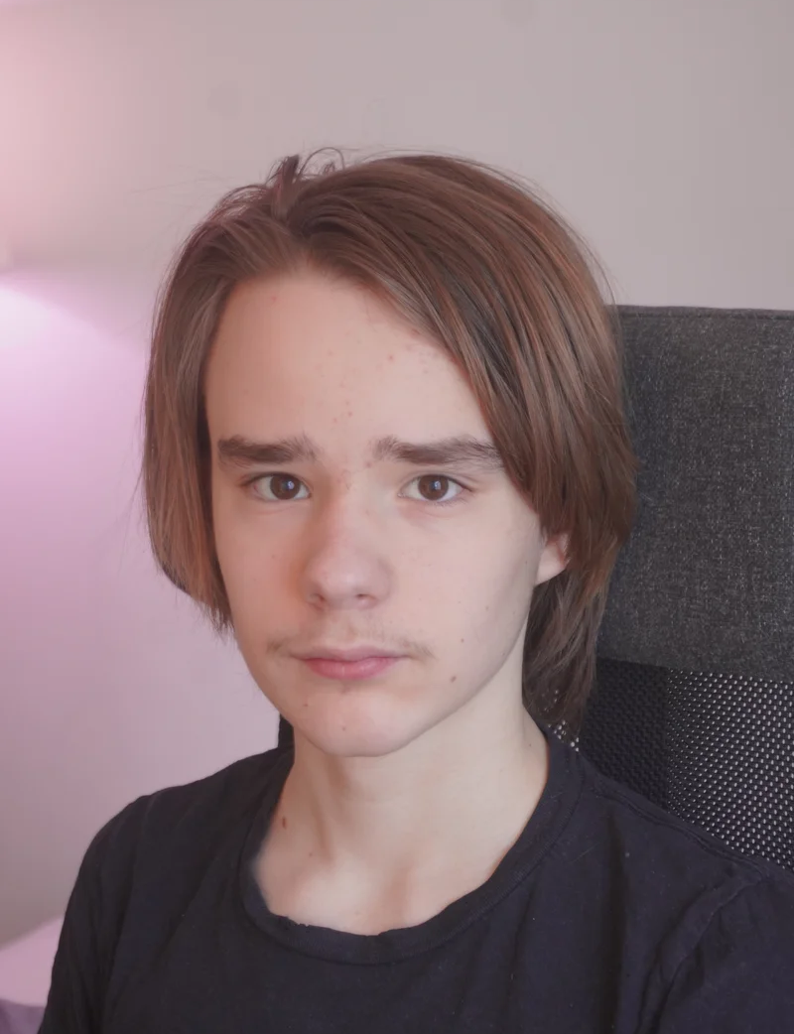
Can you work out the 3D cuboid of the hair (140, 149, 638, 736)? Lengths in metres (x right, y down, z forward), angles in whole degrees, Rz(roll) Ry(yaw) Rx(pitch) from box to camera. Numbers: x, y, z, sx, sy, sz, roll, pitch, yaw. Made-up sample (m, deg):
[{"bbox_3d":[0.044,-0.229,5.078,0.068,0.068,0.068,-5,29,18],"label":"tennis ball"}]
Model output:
[{"bbox_3d":[0.003,-0.034,1.085,0.205,0.250,0.205,1,5,12],"label":"hair"}]

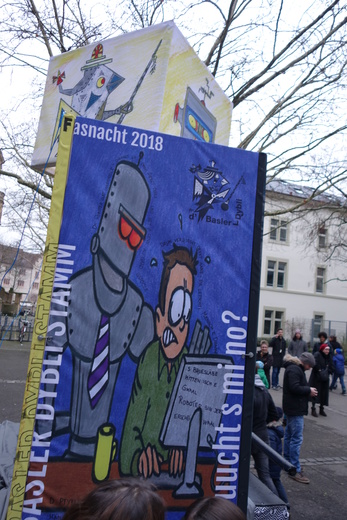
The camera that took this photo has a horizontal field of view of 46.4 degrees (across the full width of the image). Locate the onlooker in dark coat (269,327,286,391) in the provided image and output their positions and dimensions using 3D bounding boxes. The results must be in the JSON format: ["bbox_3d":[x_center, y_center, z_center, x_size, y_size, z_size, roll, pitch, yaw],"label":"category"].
[{"bbox_3d":[3.178,2.983,12.150,0.550,1.790,0.360,5,-6,0],"label":"onlooker in dark coat"}]

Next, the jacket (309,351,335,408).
[{"bbox_3d":[3.458,2.756,9.400,0.550,1.244,0.420,8,-7,-27],"label":"jacket"}]

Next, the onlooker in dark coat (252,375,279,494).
[{"bbox_3d":[0.925,1.933,4.350,0.500,1.720,0.520,1,-8,31],"label":"onlooker in dark coat"}]

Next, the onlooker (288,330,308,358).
[{"bbox_3d":[3.816,3.080,12.500,0.550,1.790,0.360,4,-7,9],"label":"onlooker"}]

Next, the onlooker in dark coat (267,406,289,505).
[{"bbox_3d":[1.207,2.270,4.650,0.420,1.170,0.380,0,-8,39],"label":"onlooker in dark coat"}]

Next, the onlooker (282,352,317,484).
[{"bbox_3d":[1.758,2.145,5.600,0.550,1.730,0.500,3,-7,20],"label":"onlooker"}]

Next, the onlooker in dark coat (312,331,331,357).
[{"bbox_3d":[4.295,3.031,11.700,0.550,1.800,0.380,2,-7,23],"label":"onlooker in dark coat"}]

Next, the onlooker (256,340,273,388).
[{"bbox_3d":[1.936,2.571,8.800,0.500,1.640,0.360,4,-7,6],"label":"onlooker"}]

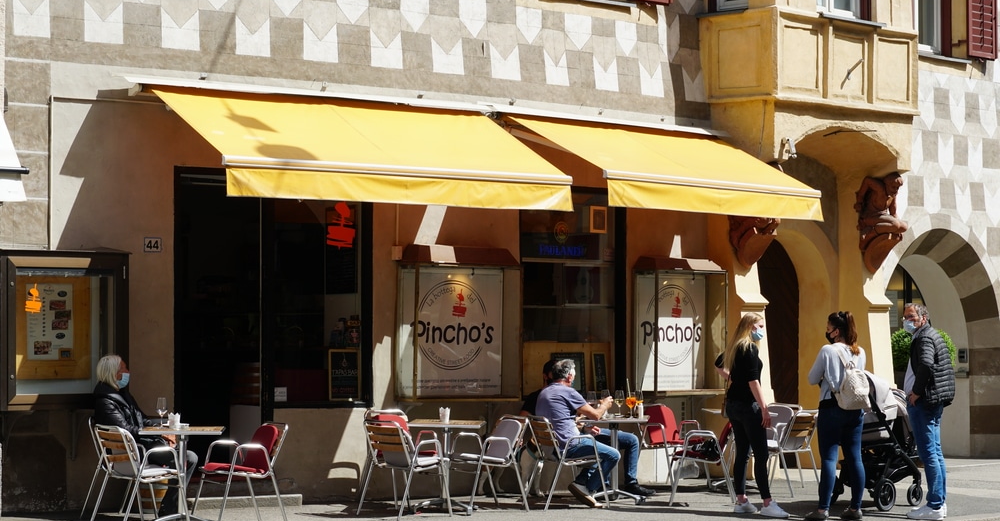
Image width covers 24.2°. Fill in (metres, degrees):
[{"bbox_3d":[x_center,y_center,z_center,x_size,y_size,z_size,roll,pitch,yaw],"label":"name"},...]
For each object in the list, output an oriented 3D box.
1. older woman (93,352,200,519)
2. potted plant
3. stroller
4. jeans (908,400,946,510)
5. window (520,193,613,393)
[{"bbox_3d":[-2.877,1.412,18.939,0.760,1.300,0.480,-1,-2,30],"label":"older woman"},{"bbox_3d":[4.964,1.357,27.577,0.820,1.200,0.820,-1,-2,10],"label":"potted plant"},{"bbox_3d":[3.158,1.555,19.855,0.600,1.100,0.950,-1,-2,34],"label":"stroller"},{"bbox_3d":[3.461,1.549,18.914,0.270,0.930,0.360,-1,-2,30],"label":"jeans"},{"bbox_3d":[0.638,0.312,22.400,1.200,1.949,0.120,1,-2,-44],"label":"window"}]

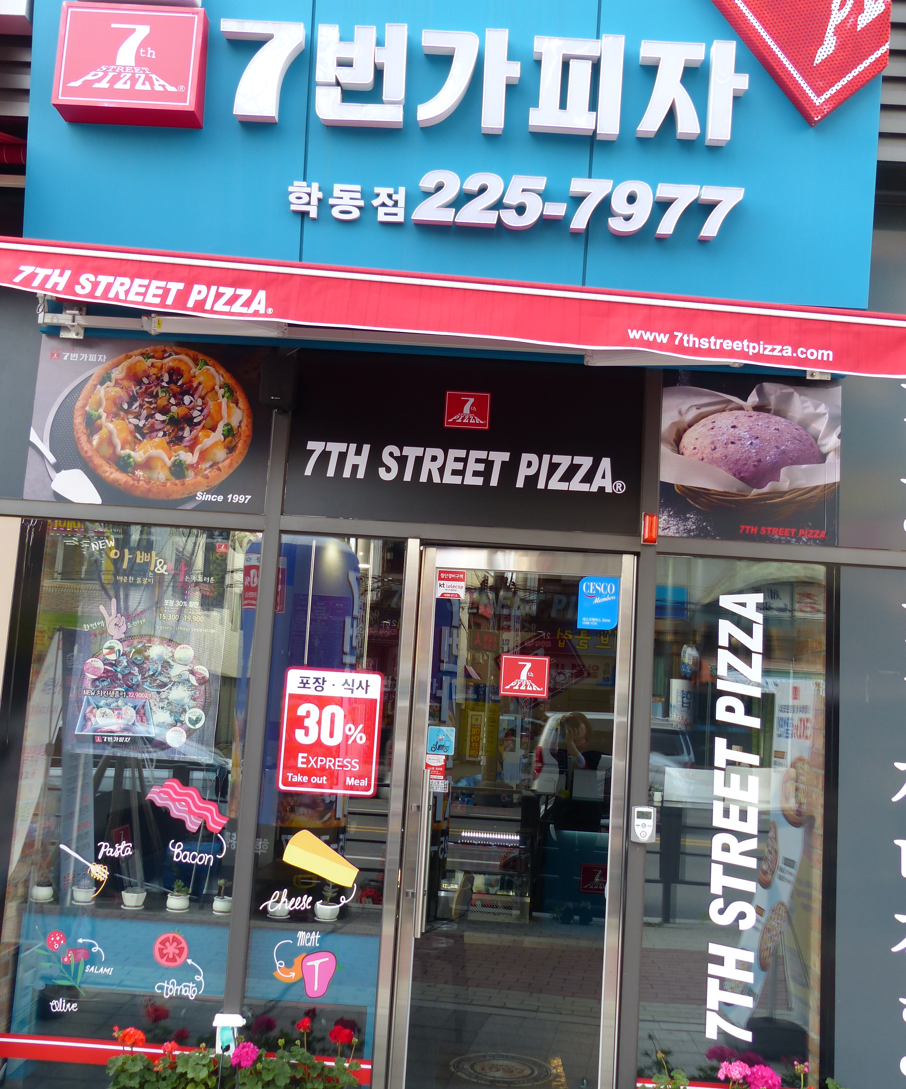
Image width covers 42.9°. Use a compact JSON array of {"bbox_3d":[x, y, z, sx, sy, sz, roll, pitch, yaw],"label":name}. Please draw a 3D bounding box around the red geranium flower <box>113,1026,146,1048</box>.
[{"bbox_3d":[-1.121,1.709,3.996,0.108,0.072,0.085,3,-8,1],"label":"red geranium flower"}]

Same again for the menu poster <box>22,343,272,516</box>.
[{"bbox_3d":[-1.172,-0.481,4.486,0.940,0.683,0.030,3,-8,1],"label":"menu poster"}]

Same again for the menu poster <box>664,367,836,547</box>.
[{"bbox_3d":[1.145,-0.347,4.431,0.694,0.676,0.030,3,-8,1],"label":"menu poster"}]

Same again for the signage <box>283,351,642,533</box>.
[{"bbox_3d":[0.049,-0.408,4.457,1.372,0.683,0.030,3,-8,1],"label":"signage"}]

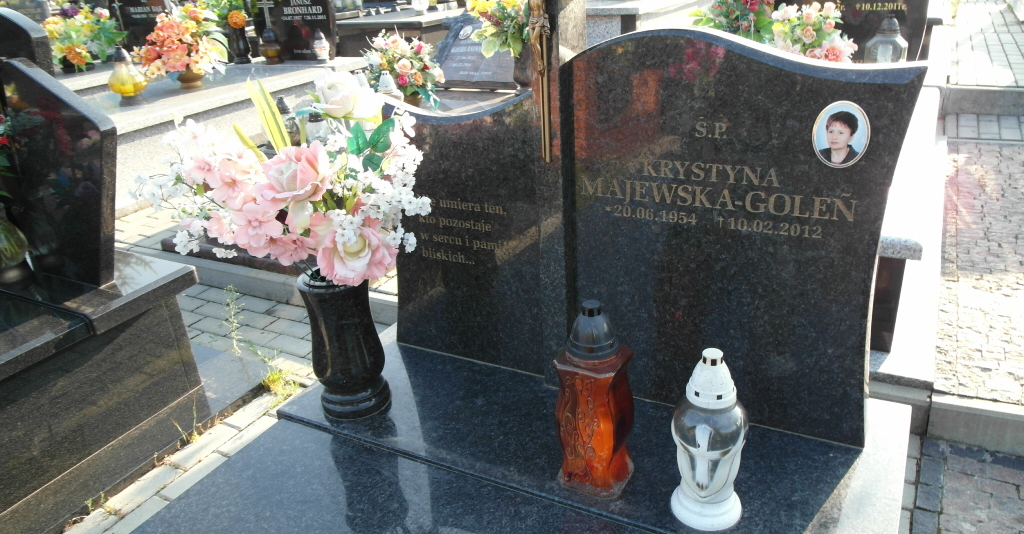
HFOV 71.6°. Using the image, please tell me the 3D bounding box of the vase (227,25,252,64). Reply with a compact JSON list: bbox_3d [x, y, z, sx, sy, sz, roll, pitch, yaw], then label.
[{"bbox_3d":[-2.039,-1.671,5.333,0.160,0.300,0.160,9,28,28],"label":"vase"}]

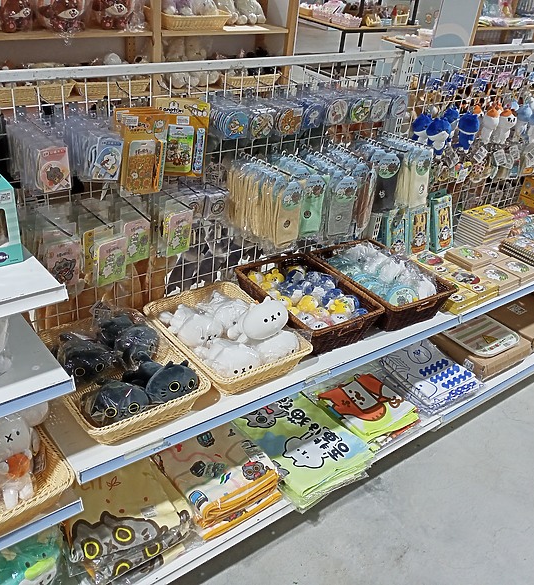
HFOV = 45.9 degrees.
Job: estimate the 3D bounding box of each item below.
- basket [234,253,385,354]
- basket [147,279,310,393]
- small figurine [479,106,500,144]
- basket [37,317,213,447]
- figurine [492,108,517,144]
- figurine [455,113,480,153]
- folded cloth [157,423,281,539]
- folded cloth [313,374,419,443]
[{"bbox_3d":[0.114,0.037,1.787,0.258,0.110,0.370,-15,37,-32],"label":"basket"},{"bbox_3d":[-0.105,0.120,1.641,0.290,0.075,0.392,-17,38,-34],"label":"basket"},{"bbox_3d":[0.694,-0.521,1.967,0.052,0.110,0.056,30,38,34],"label":"small figurine"},{"bbox_3d":[-0.351,0.193,1.473,0.290,0.075,0.392,-17,38,-34],"label":"basket"},{"bbox_3d":[0.735,-0.515,1.956,0.058,0.110,0.052,-2,31,-13],"label":"figurine"},{"bbox_3d":[0.626,-0.497,1.960,0.064,0.115,0.058,-15,37,-32],"label":"figurine"},{"bbox_3d":[-0.142,0.490,1.737,0.255,0.062,0.290,-18,38,-34],"label":"folded cloth"},{"bbox_3d":[0.314,0.360,2.002,0.235,0.045,0.210,-18,38,-34],"label":"folded cloth"}]

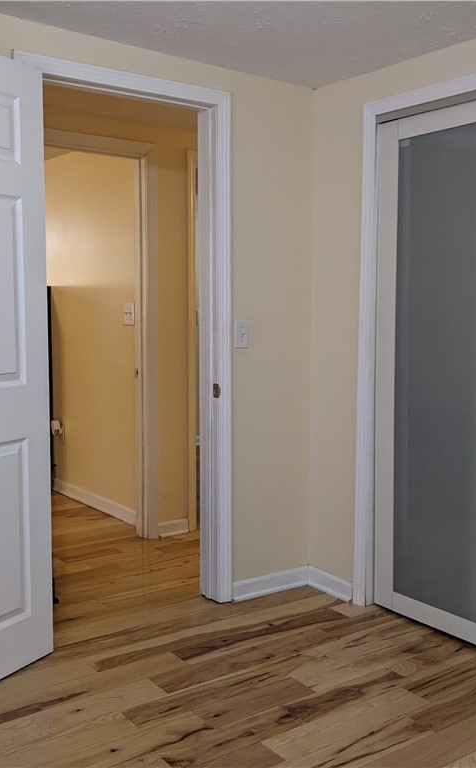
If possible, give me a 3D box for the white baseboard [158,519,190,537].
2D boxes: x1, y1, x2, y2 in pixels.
[{"bbox_3d":[-0.353,0.795,4.400,0.189,0.080,0.015,-4,7,-35],"label":"white baseboard"}]

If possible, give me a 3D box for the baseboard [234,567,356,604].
[{"bbox_3d":[0.240,0.891,3.395,0.415,0.084,0.312,-4,7,-35],"label":"baseboard"}]

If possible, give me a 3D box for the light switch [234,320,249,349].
[{"bbox_3d":[0.018,-0.203,3.311,0.070,0.113,0.015,-4,7,-35],"label":"light switch"}]

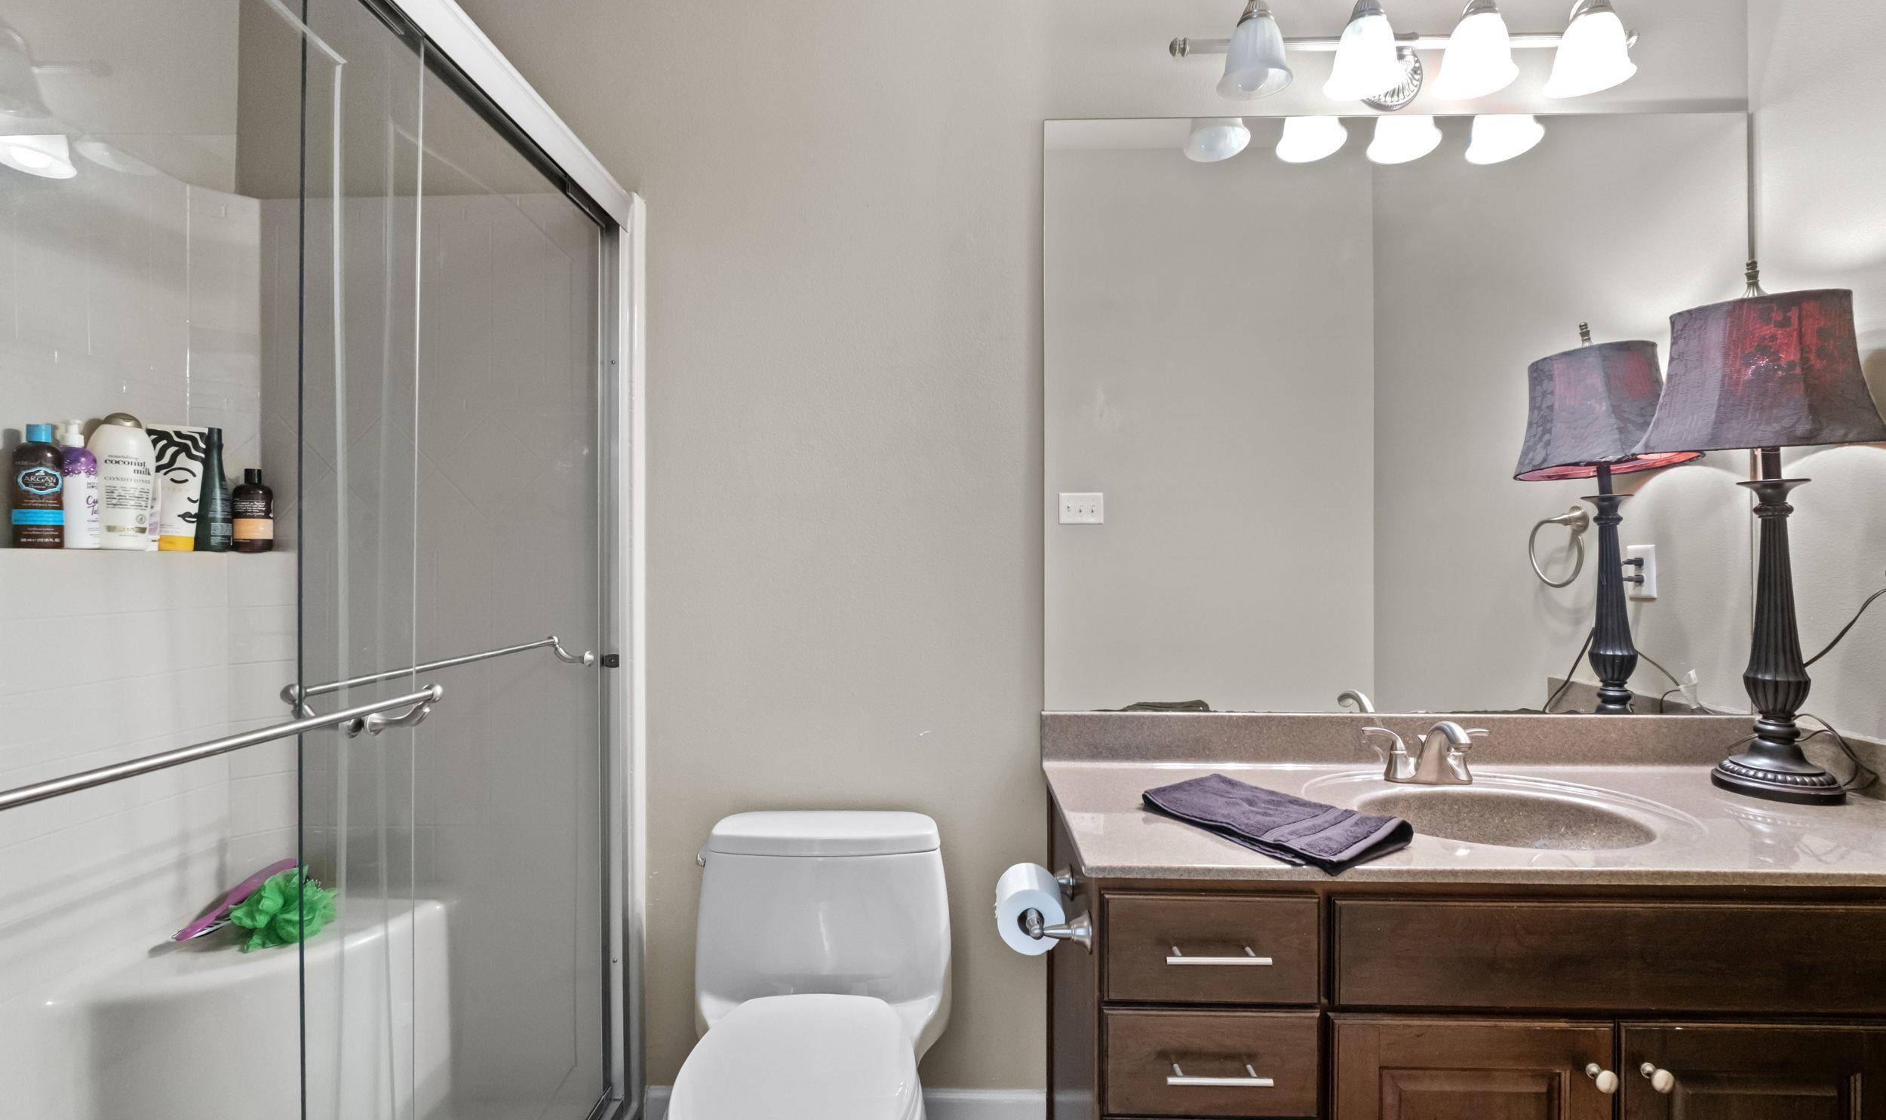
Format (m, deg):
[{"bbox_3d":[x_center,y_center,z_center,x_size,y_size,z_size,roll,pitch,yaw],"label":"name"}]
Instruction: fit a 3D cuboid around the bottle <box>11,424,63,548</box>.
[{"bbox_3d":[-1.378,-0.112,1.196,0.053,0.190,0.054,0,0,39],"label":"bottle"}]

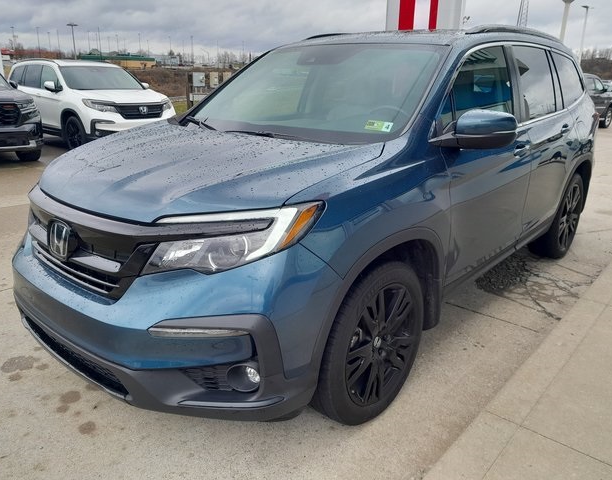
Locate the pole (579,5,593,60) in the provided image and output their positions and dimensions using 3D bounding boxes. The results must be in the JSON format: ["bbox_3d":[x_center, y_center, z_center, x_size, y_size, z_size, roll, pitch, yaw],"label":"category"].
[{"bbox_3d":[22.739,-15.389,41.044,0.900,6.960,0.450,9,20,26],"label":"pole"}]

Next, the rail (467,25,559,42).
[{"bbox_3d":[1.568,-1.461,3.610,0.080,0.110,1.950,14,22,40],"label":"rail"}]

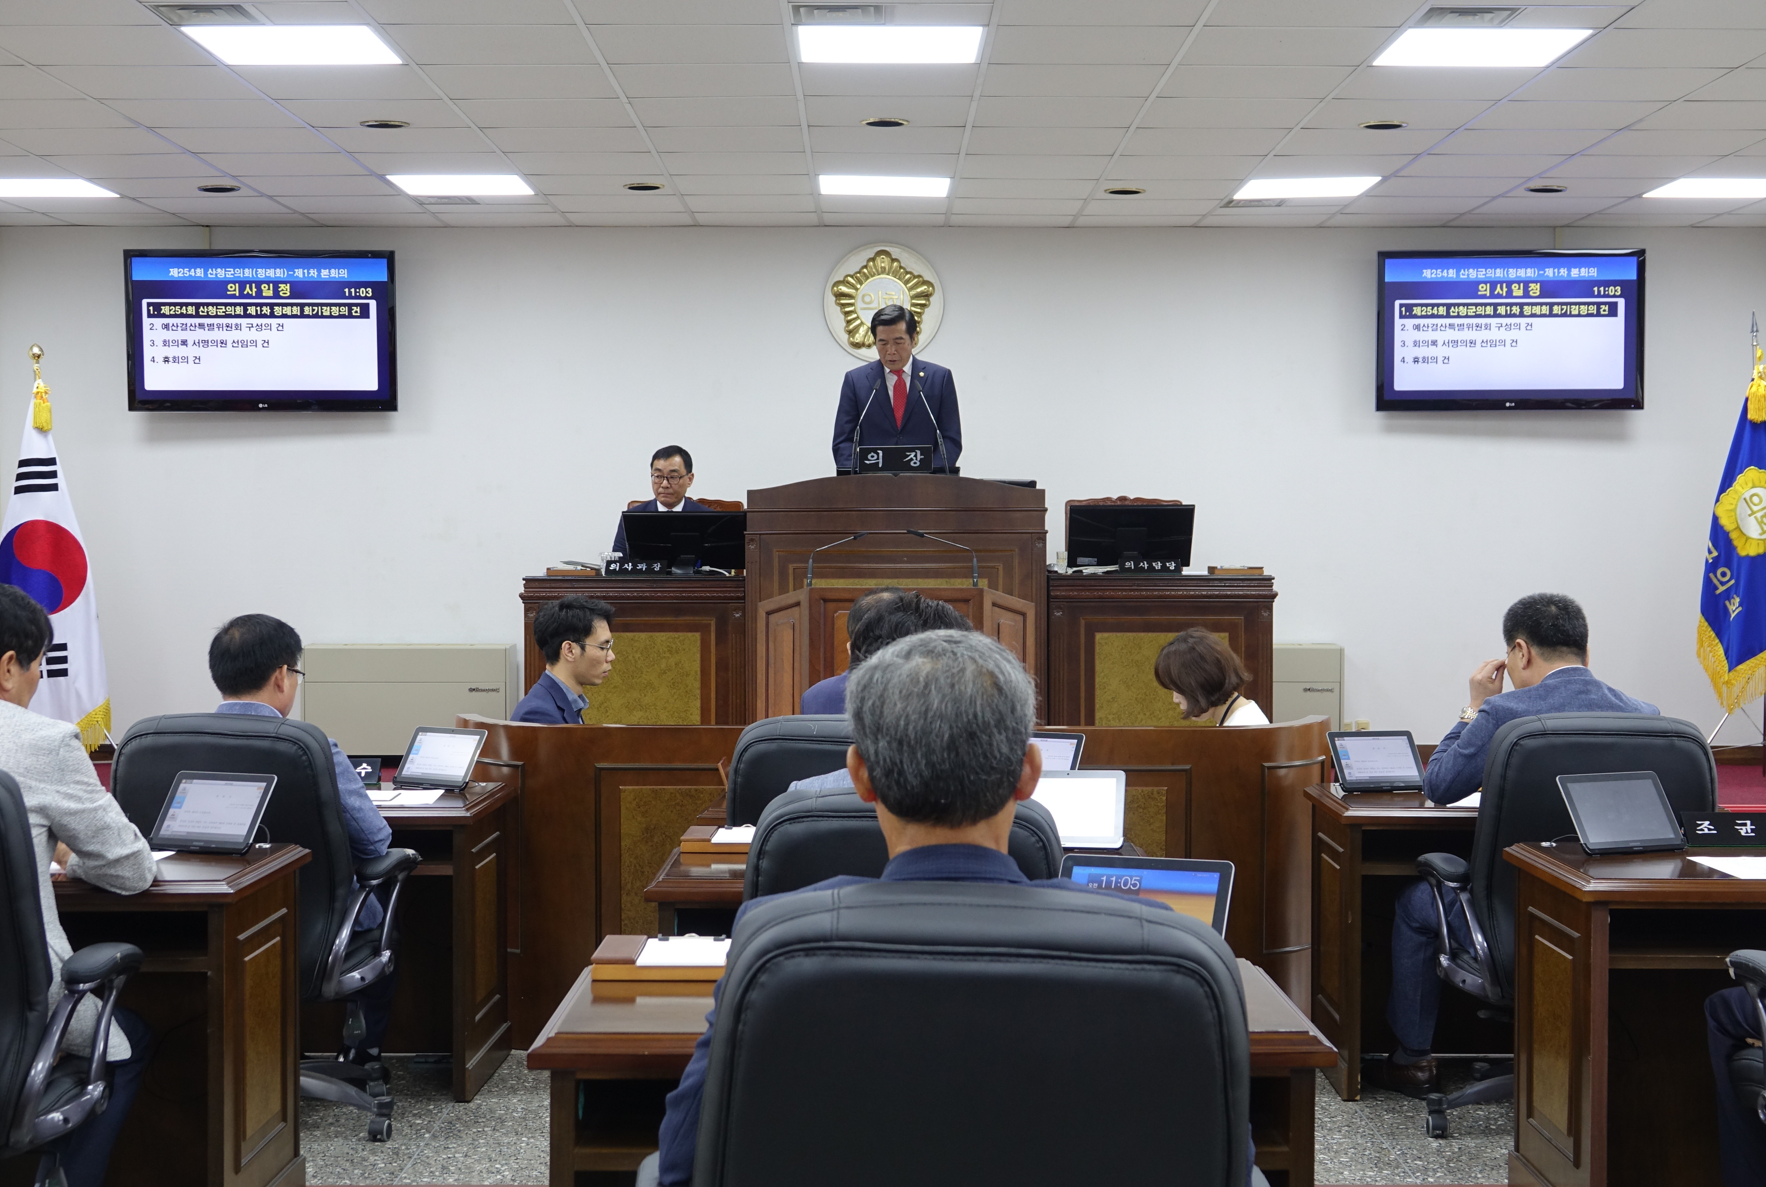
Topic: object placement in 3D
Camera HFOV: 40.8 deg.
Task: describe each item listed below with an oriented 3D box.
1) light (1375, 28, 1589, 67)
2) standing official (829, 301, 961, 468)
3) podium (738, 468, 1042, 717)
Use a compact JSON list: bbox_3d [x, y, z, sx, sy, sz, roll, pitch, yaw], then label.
[{"bbox_3d":[1.826,-1.695,7.242,0.590,0.070,0.580,0,2,0],"label":"light"},{"bbox_3d":[0.056,-0.376,9.994,0.550,1.680,0.360,0,2,0],"label":"standing official"},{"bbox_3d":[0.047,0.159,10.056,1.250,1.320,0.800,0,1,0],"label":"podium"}]

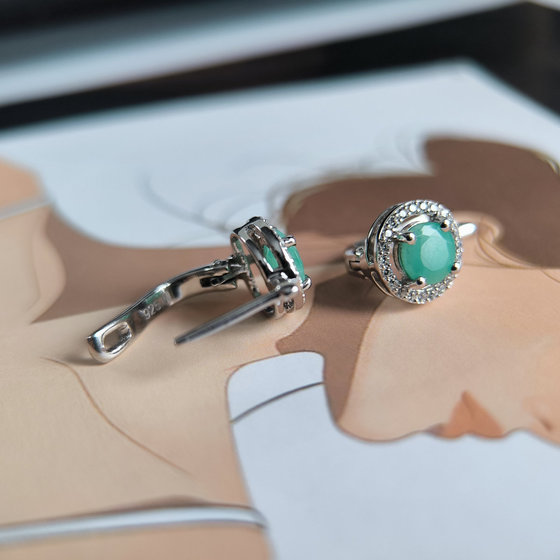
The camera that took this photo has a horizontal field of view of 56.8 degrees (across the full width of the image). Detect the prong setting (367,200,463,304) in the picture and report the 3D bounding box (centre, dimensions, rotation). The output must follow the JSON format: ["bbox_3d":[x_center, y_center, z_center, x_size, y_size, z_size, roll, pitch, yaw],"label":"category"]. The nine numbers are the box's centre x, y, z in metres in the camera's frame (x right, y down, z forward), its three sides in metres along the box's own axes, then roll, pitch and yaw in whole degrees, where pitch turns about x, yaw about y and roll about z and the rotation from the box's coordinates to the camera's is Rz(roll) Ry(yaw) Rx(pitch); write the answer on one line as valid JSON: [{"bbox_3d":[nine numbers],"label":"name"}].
[{"bbox_3d":[0.014,-0.003,0.054,0.011,0.011,0.004,-17,9,-19],"label":"prong setting"}]

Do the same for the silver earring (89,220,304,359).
[{"bbox_3d":[-0.008,0.003,0.050,0.021,0.011,0.012,-25,46,-12],"label":"silver earring"}]

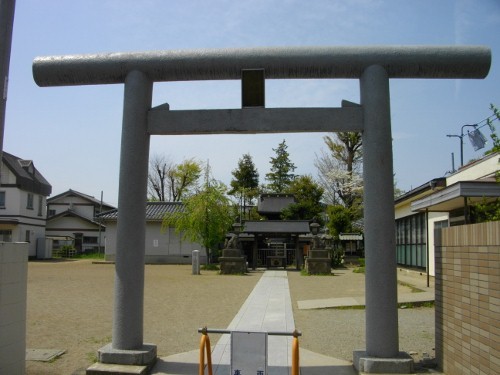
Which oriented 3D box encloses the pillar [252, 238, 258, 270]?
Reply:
[{"bbox_3d":[0.364,4.019,28.426,0.270,2.070,0.270,0,-7,4],"label":"pillar"}]

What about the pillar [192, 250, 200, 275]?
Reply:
[{"bbox_3d":[-2.728,3.853,23.825,0.320,1.220,0.320,0,-7,4],"label":"pillar"}]

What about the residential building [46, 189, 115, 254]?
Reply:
[{"bbox_3d":[-19.428,4.369,54.146,7.600,7.300,9.500,1,-7,-2],"label":"residential building"}]

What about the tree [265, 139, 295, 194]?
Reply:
[{"bbox_3d":[3.050,1.294,44.702,3.800,11.500,3.800,0,-7,4],"label":"tree"}]

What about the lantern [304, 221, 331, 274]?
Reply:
[{"bbox_3d":[3.717,3.305,25.168,1.300,2.750,1.300,0,-7,4],"label":"lantern"}]

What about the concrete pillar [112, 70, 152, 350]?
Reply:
[{"bbox_3d":[-1.630,0.268,6.472,0.410,3.800,0.410,0,-7,4],"label":"concrete pillar"}]

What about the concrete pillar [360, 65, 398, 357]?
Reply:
[{"bbox_3d":[1.729,0.262,6.182,0.410,3.800,0.410,0,-7,4],"label":"concrete pillar"}]

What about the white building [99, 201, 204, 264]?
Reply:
[{"bbox_3d":[-7.284,3.653,37.193,8.300,4.800,5.200,0,-7,4],"label":"white building"}]

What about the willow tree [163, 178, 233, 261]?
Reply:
[{"bbox_3d":[-3.220,2.431,30.648,4.600,5.700,4.400,0,-7,4],"label":"willow tree"}]

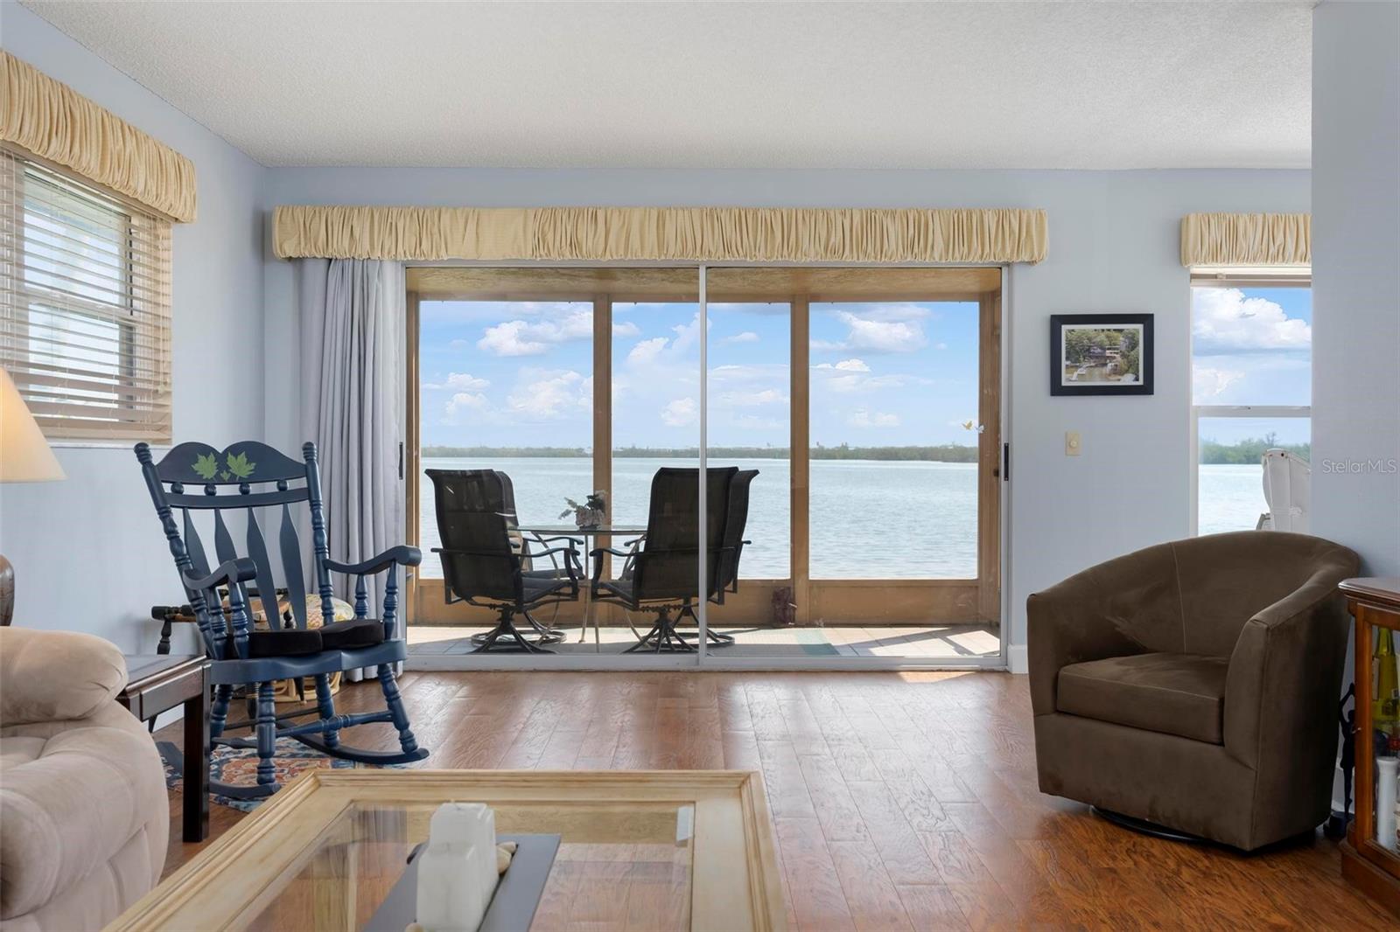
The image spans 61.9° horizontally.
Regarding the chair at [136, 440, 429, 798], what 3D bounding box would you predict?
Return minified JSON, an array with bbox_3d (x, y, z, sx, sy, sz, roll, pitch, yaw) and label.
[{"bbox_3d":[-1.430,0.462,4.014,0.880,1.110,0.670,0,1,39],"label":"chair"}]

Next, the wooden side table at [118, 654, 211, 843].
[{"bbox_3d":[-1.665,0.776,2.987,0.610,0.502,0.530,0,1,0],"label":"wooden side table"}]

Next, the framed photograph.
[{"bbox_3d":[1.942,-0.536,5.630,0.497,0.395,0.028,0,1,0],"label":"framed photograph"}]

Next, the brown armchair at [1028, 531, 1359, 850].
[{"bbox_3d":[1.505,0.618,3.446,0.760,0.810,0.730,0,1,-37],"label":"brown armchair"}]

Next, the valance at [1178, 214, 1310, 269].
[{"bbox_3d":[2.815,-1.067,5.550,1.000,0.260,0.160,0,1,0],"label":"valance"}]

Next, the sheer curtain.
[{"bbox_3d":[-1.643,-0.056,5.470,0.490,2.080,0.130,0,1,0],"label":"sheer curtain"}]

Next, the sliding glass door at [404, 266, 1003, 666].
[{"bbox_3d":[0.018,0.007,5.680,2.940,1.990,0.100,0,1,0],"label":"sliding glass door"}]

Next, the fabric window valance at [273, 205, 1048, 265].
[{"bbox_3d":[-0.185,-1.091,5.550,3.650,0.265,0.160,0,1,0],"label":"fabric window valance"}]

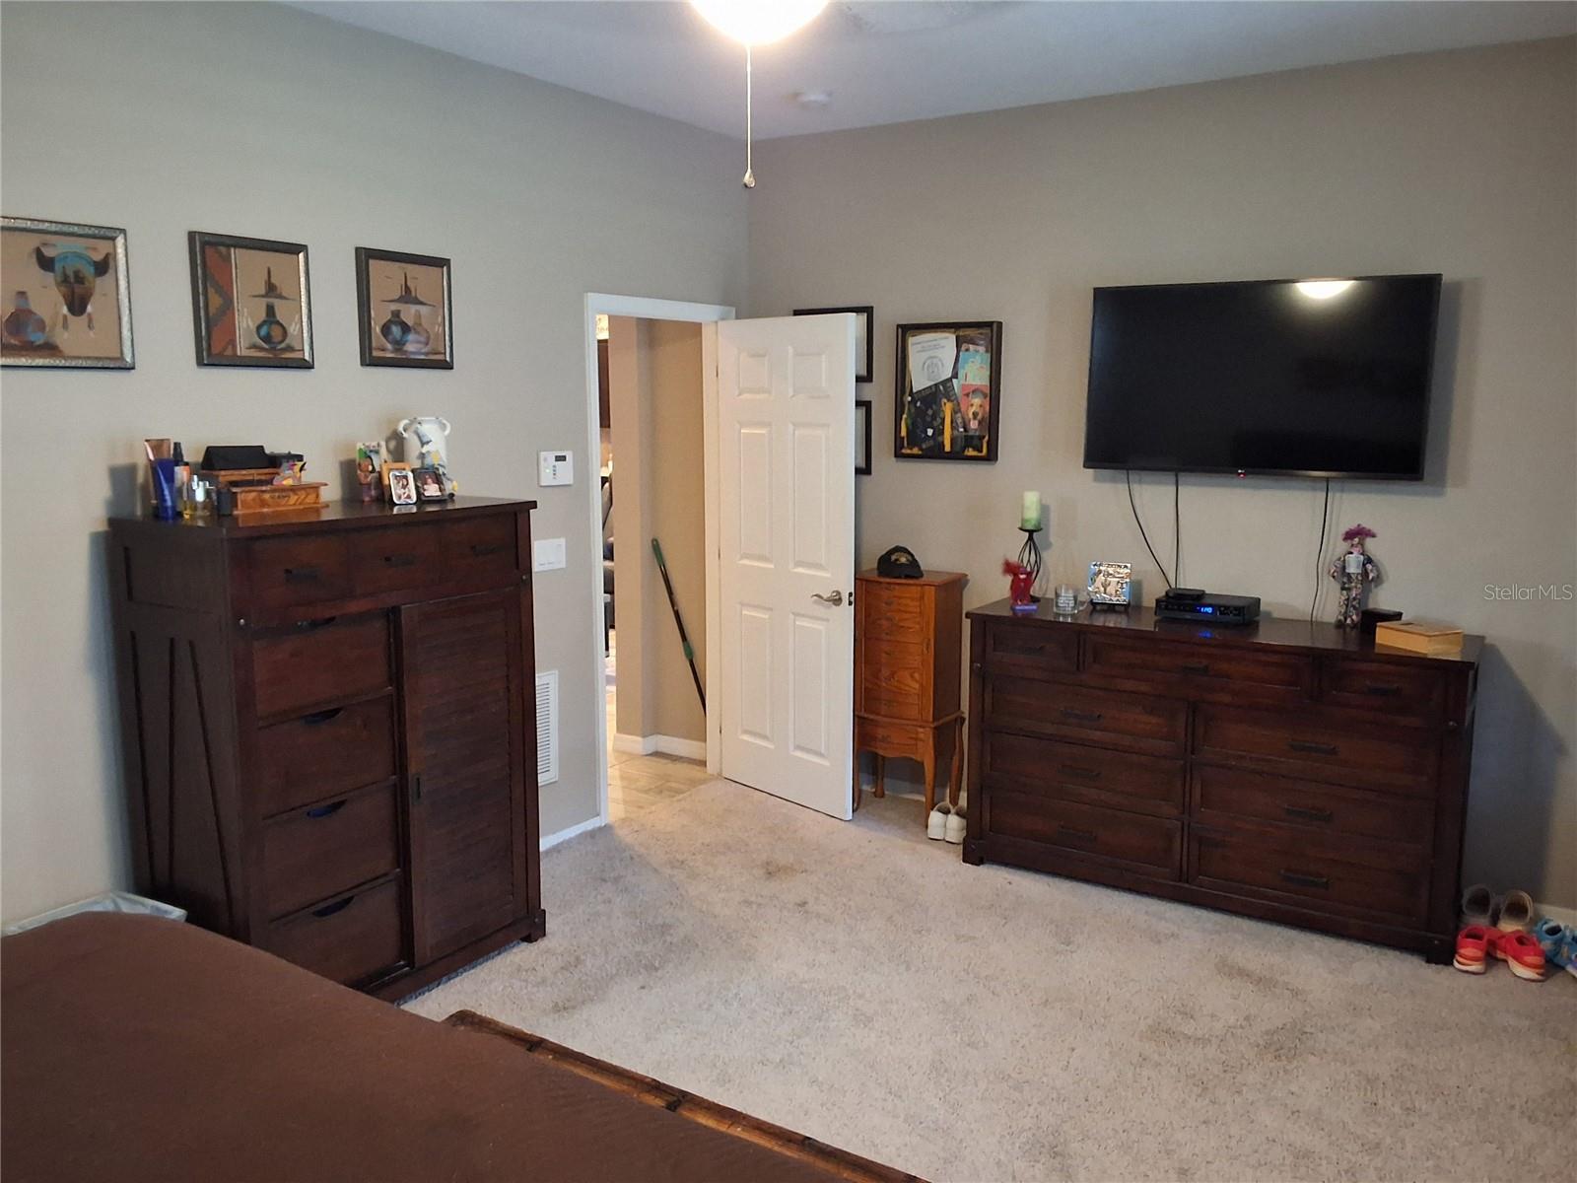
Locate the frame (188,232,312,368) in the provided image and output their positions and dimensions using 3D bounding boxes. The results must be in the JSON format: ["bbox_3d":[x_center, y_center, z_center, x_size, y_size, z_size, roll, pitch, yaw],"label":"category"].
[{"bbox_3d":[-1.504,-0.808,3.588,0.030,0.352,0.378,5,10,32],"label":"frame"}]

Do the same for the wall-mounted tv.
[{"bbox_3d":[1.602,-0.734,4.410,1.135,0.650,0.080,5,10,32],"label":"wall-mounted tv"}]

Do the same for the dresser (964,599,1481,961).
[{"bbox_3d":[1.470,0.583,4.487,1.640,0.947,0.485,5,10,32],"label":"dresser"}]

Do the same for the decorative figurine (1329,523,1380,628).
[{"bbox_3d":[1.923,-0.053,4.349,0.150,0.355,0.090,5,10,32],"label":"decorative figurine"}]

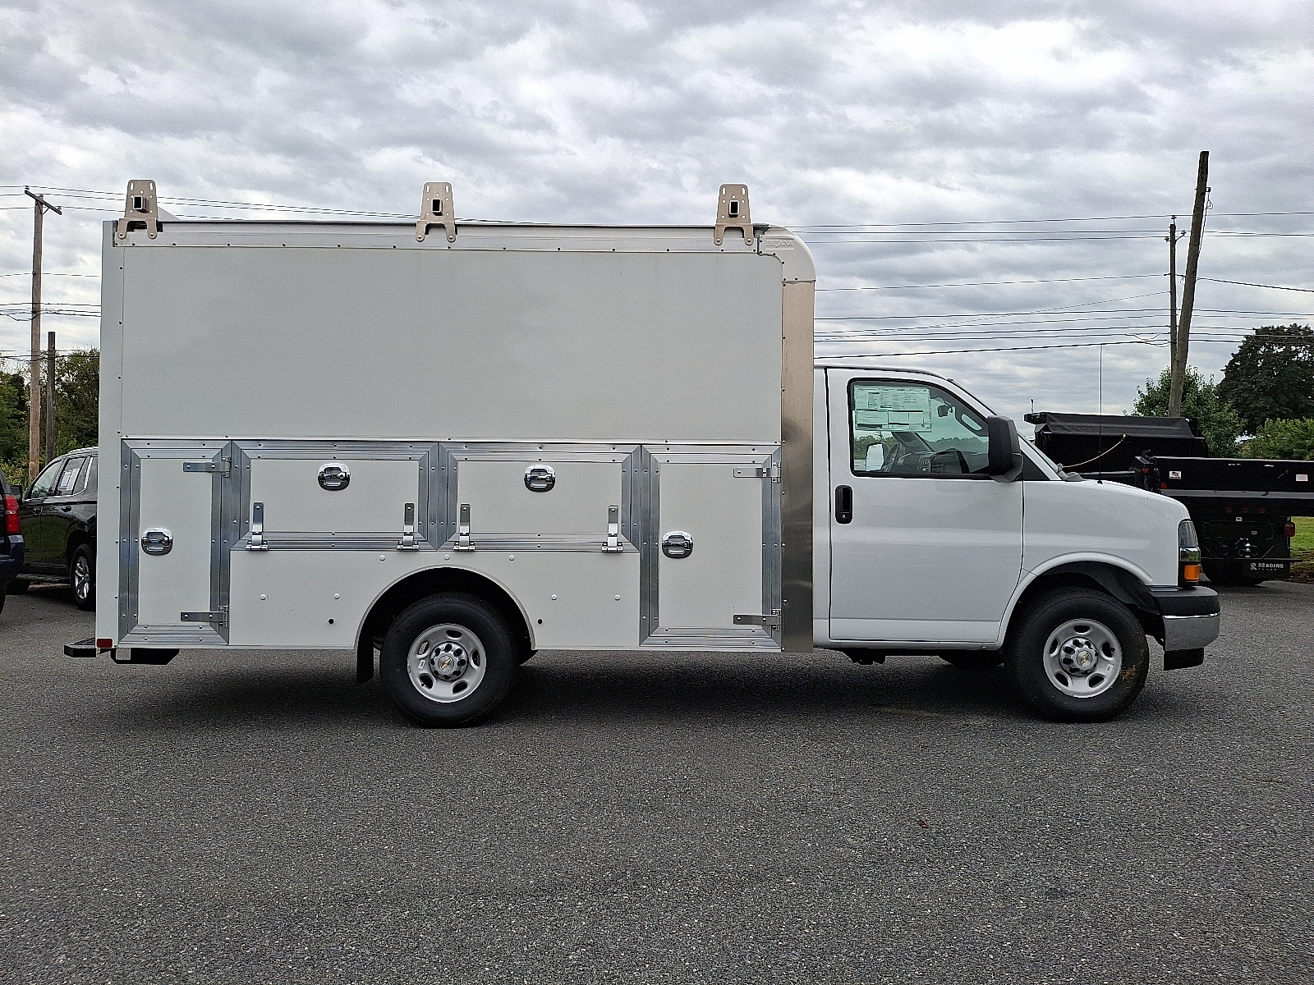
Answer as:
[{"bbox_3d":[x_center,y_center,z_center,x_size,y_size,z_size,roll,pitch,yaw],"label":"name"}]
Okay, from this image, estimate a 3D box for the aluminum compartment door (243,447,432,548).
[{"bbox_3d":[-1.743,0.028,5.150,1.000,0.540,0.050,0,-1,0],"label":"aluminum compartment door"}]

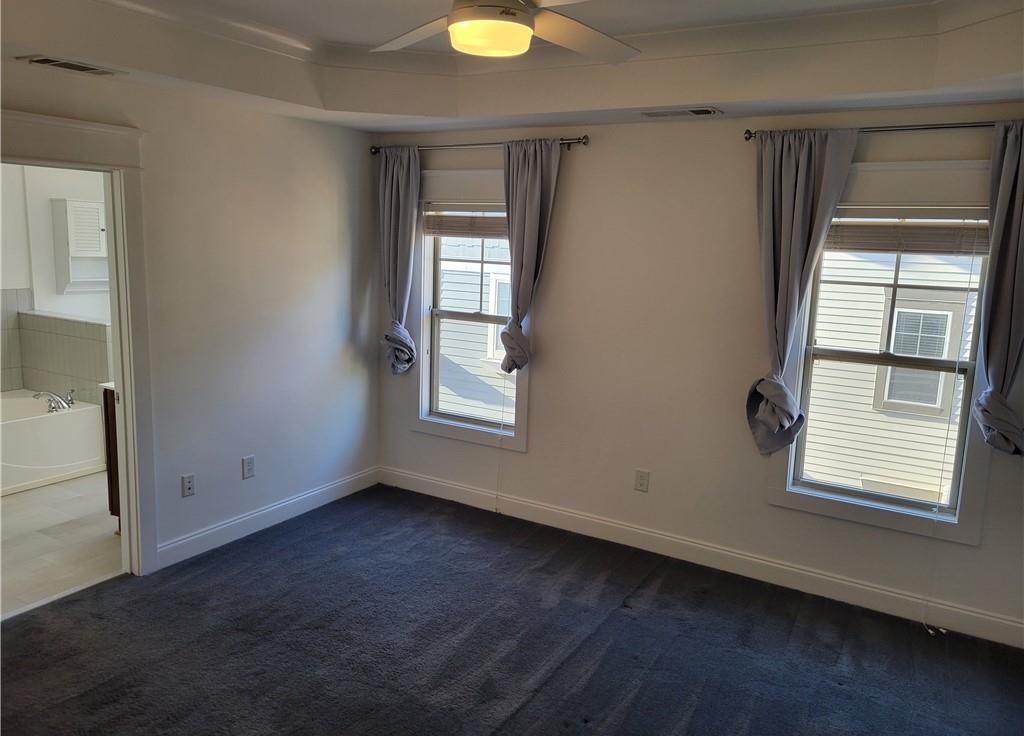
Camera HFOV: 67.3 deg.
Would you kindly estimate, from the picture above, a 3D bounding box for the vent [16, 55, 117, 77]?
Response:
[{"bbox_3d":[-1.754,-1.213,3.094,0.160,0.020,0.370,8,12,31],"label":"vent"}]

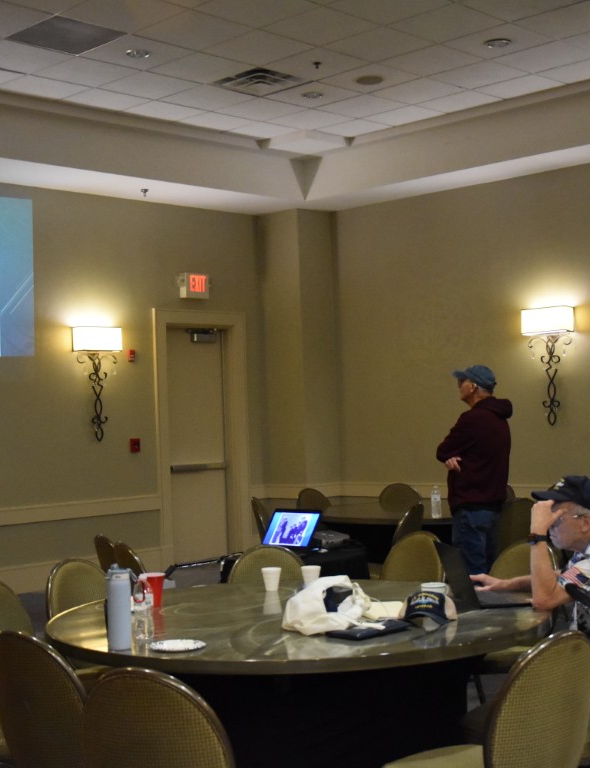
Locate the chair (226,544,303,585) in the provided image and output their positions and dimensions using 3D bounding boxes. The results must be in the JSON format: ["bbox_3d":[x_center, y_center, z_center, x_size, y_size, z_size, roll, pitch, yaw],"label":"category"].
[{"bbox_3d":[-0.070,1.159,5.447,0.460,0.865,0.560,-2,-2,-9],"label":"chair"}]

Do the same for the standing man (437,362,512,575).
[{"bbox_3d":[1.186,0.774,8.130,0.420,1.785,0.540,-3,-2,24],"label":"standing man"}]

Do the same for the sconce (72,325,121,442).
[{"bbox_3d":[-1.806,0.004,11.476,0.130,1.057,0.480,-3,-2,44],"label":"sconce"}]

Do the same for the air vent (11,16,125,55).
[{"bbox_3d":[-1.564,-2.377,8.547,0.610,0.030,0.610,-3,-2,44],"label":"air vent"}]

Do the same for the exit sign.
[{"bbox_3d":[-1.007,-0.981,12.554,0.095,0.262,0.325,-4,-2,44],"label":"exit sign"}]

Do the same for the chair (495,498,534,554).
[{"bbox_3d":[1.431,1.194,8.444,0.455,0.875,0.550,-1,-2,-25],"label":"chair"}]

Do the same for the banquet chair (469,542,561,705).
[{"bbox_3d":[0.886,1.120,5.346,0.560,0.865,0.460,-1,-2,-44],"label":"banquet chair"}]

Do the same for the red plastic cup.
[{"bbox_3d":[-0.536,0.782,4.735,0.095,0.120,0.095,-2,-2,-7],"label":"red plastic cup"}]

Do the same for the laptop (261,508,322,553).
[{"bbox_3d":[-0.096,0.806,6.811,0.365,0.225,0.365,-4,-2,44],"label":"laptop"}]

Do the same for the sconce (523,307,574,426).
[{"bbox_3d":[2.279,-0.153,11.142,0.460,1.060,0.150,-4,-2,44],"label":"sconce"}]

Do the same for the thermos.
[{"bbox_3d":[-0.554,0.702,3.935,0.080,0.268,0.077,-2,-1,-8],"label":"thermos"}]

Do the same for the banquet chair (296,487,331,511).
[{"bbox_3d":[0.306,1.323,10.553,0.470,0.890,0.610,-1,-2,-37],"label":"banquet chair"}]

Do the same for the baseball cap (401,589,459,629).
[{"bbox_3d":[0.445,0.733,4.127,0.185,0.108,0.265,-3,-2,15],"label":"baseball cap"}]

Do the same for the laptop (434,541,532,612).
[{"bbox_3d":[0.714,0.703,4.663,0.295,0.220,0.325,-2,-1,-12],"label":"laptop"}]

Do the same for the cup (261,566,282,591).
[{"bbox_3d":[-0.097,0.819,5.224,0.081,0.091,0.081,-2,-2,0],"label":"cup"}]

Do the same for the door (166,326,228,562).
[{"bbox_3d":[-0.979,0.619,12.533,0.060,2.390,0.840,-3,-2,44],"label":"door"}]

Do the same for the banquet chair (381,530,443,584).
[{"bbox_3d":[0.453,1.152,5.899,0.460,0.865,0.560,-4,-2,42],"label":"banquet chair"}]

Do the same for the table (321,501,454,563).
[{"bbox_3d":[1.028,1.289,9.145,1.800,0.750,1.800,-3,-2,44],"label":"table"}]

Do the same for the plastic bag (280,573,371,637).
[{"bbox_3d":[0.099,0.715,4.071,0.300,0.166,0.240,-2,-2,1],"label":"plastic bag"}]

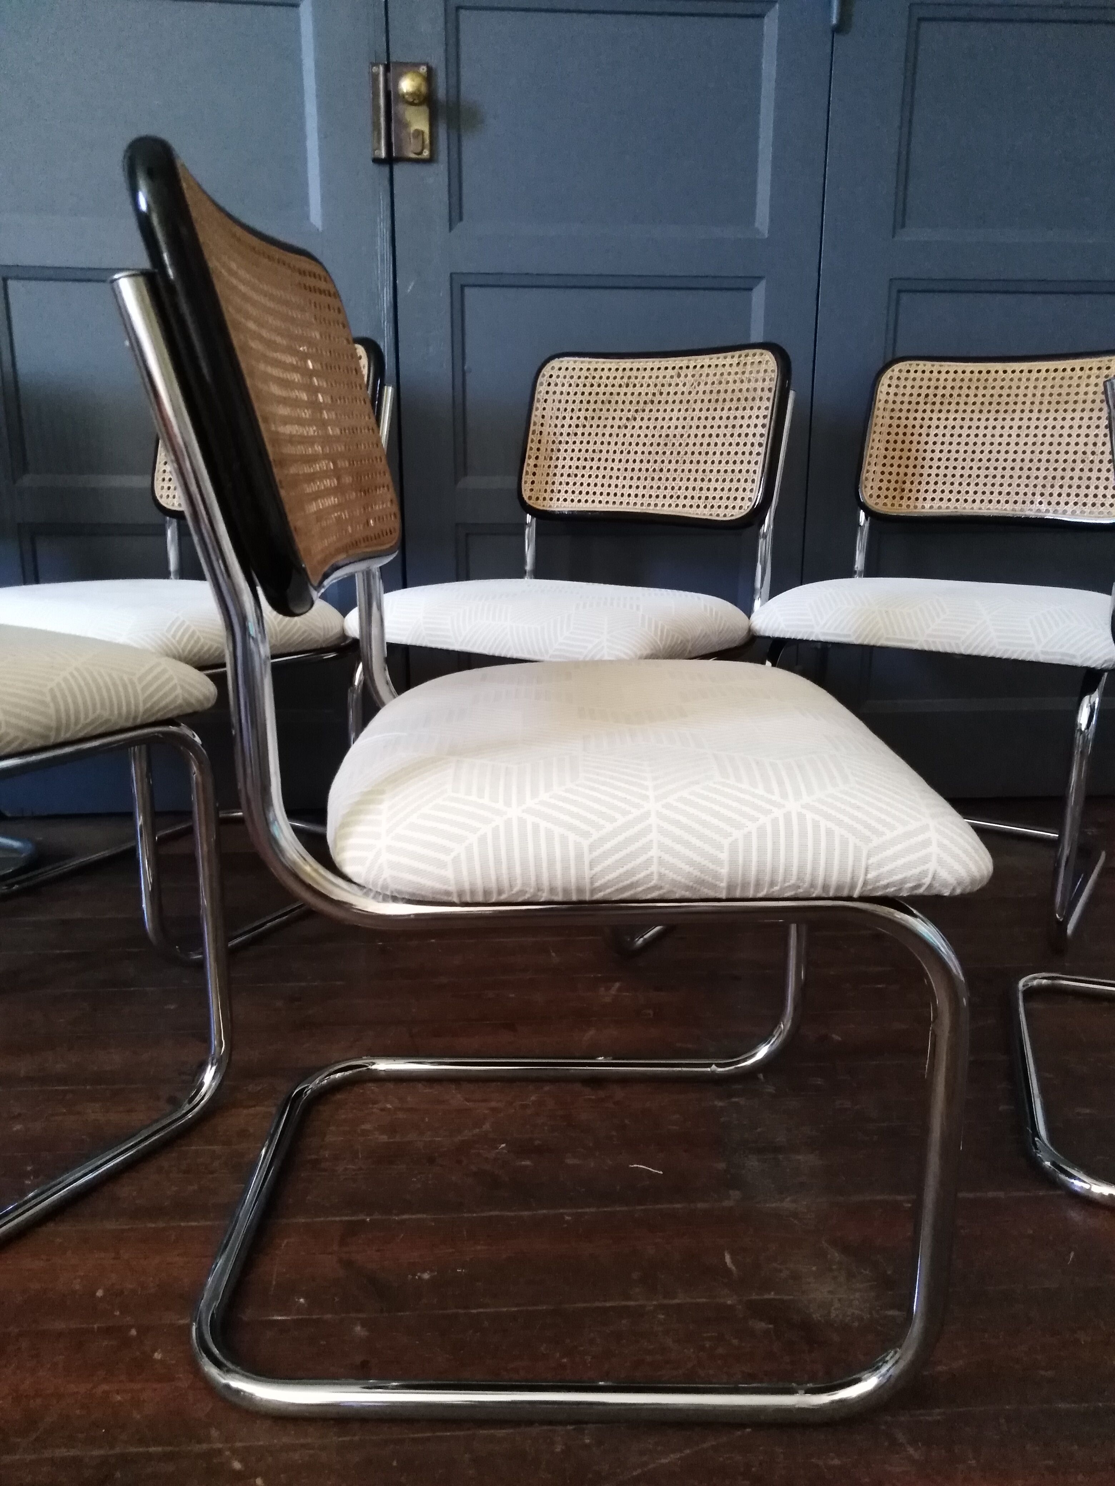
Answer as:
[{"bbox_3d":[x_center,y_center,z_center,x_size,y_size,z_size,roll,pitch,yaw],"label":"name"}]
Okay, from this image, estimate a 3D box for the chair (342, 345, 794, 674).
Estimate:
[{"bbox_3d":[0.034,-0.178,1.597,0.470,0.813,0.550,10,17,33],"label":"chair"}]

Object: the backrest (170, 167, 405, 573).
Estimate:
[{"bbox_3d":[-0.189,-0.248,0.773,0.055,0.245,0.410,-14,14,3],"label":"backrest"}]

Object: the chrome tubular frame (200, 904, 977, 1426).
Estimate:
[{"bbox_3d":[-0.007,0.222,0.896,0.536,0.388,0.447,0,14,-1],"label":"chrome tubular frame"}]

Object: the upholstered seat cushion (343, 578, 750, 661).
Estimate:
[{"bbox_3d":[-0.001,-0.185,1.543,0.470,0.086,0.427,10,17,33],"label":"upholstered seat cushion"}]

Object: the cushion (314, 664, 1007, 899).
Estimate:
[{"bbox_3d":[0.062,-0.004,0.838,0.427,0.086,0.470,0,14,-1],"label":"cushion"}]

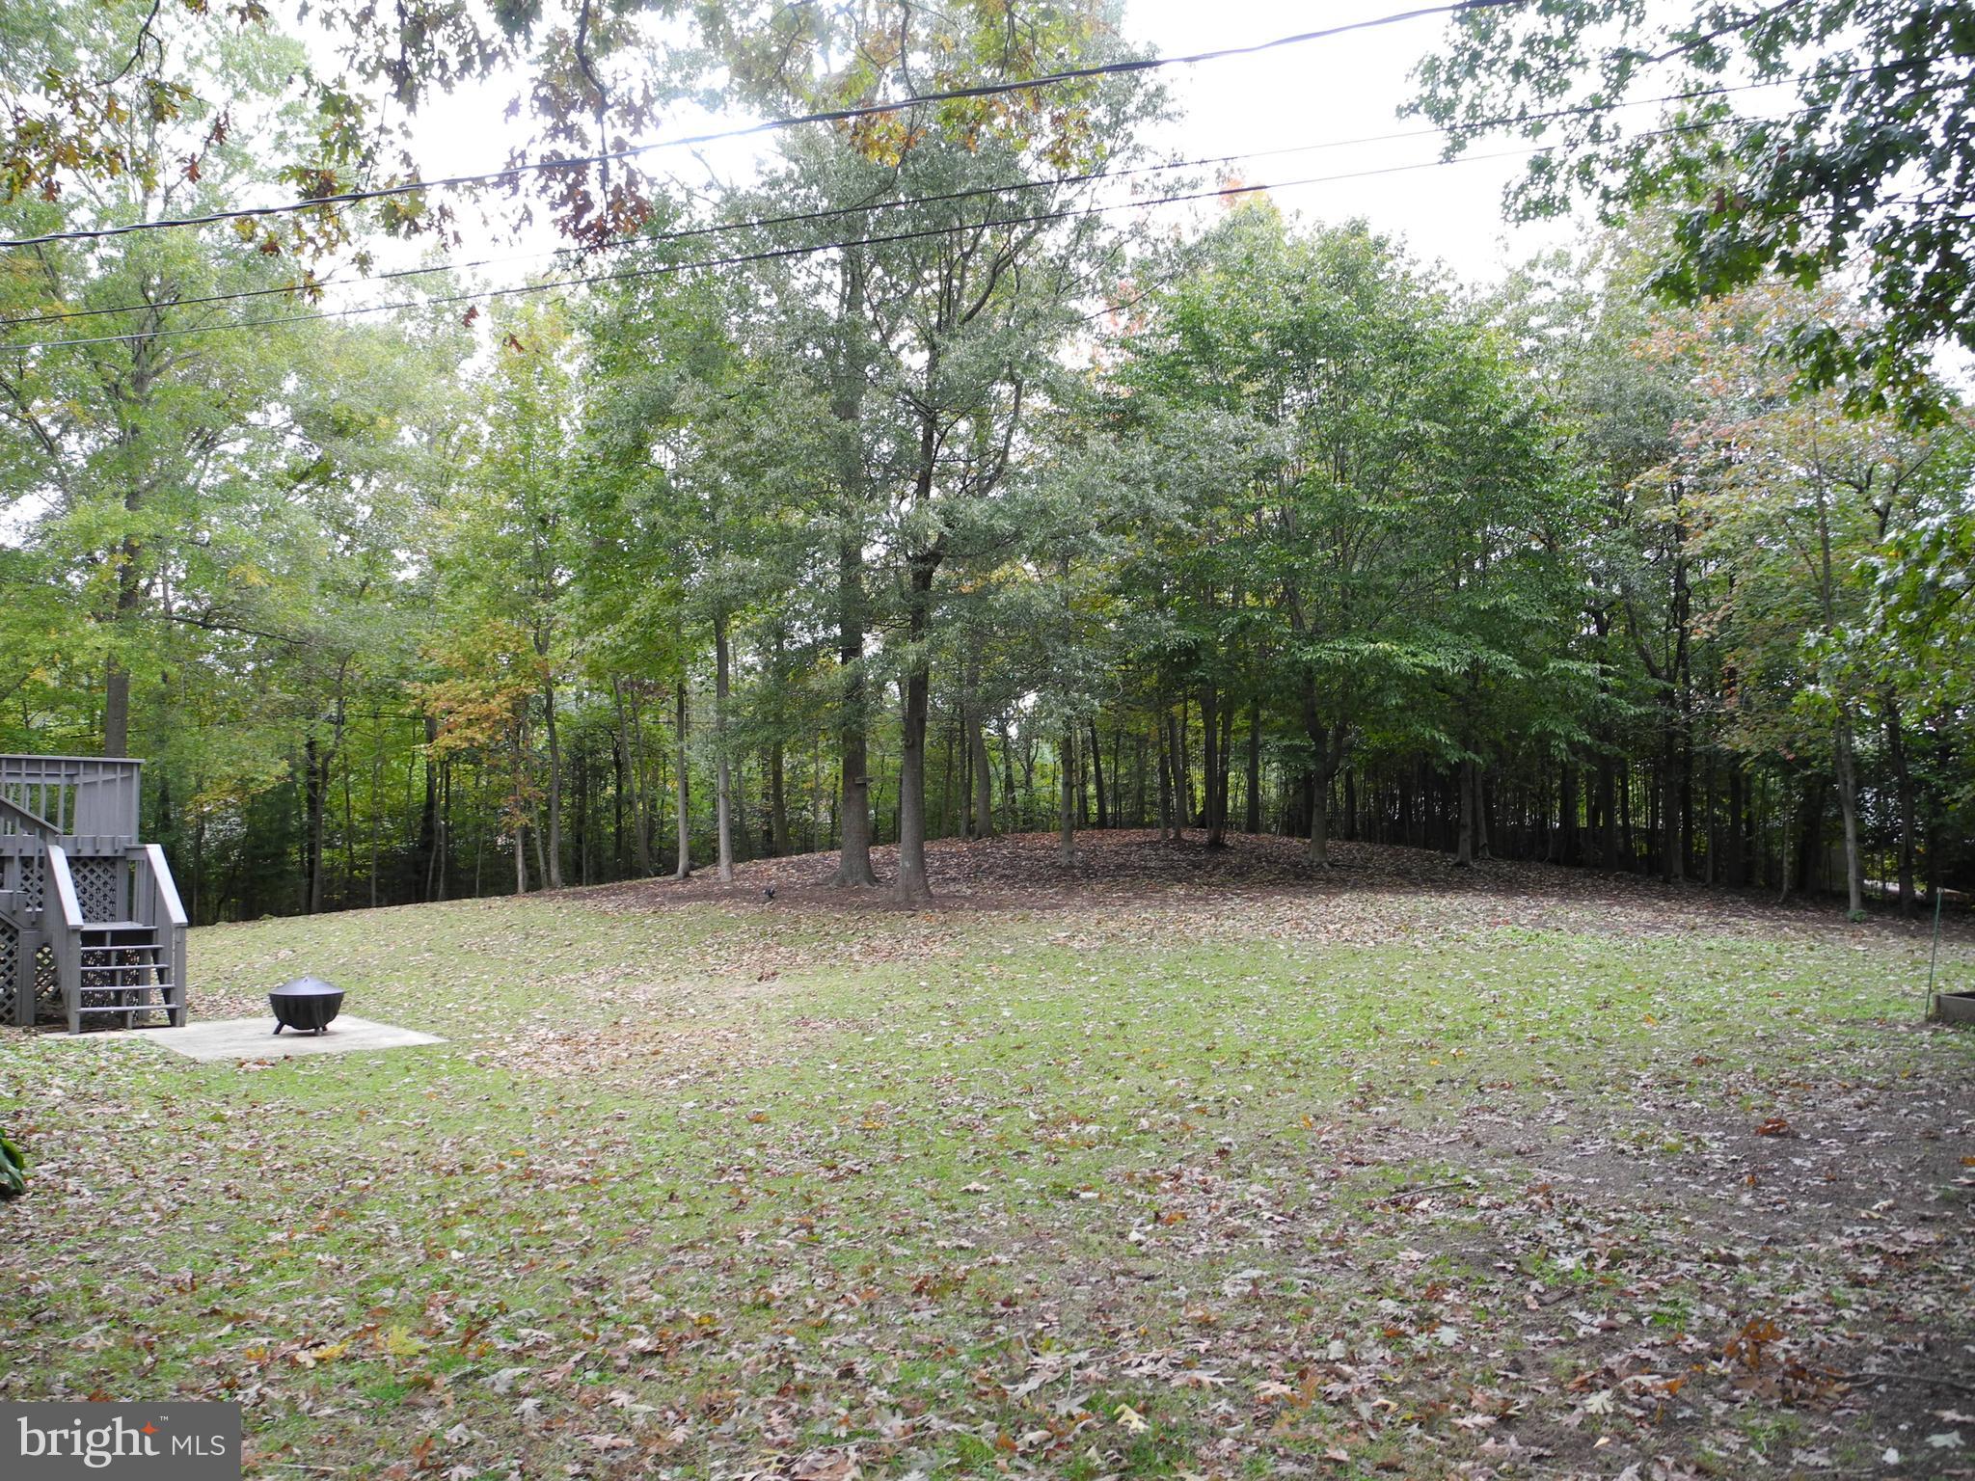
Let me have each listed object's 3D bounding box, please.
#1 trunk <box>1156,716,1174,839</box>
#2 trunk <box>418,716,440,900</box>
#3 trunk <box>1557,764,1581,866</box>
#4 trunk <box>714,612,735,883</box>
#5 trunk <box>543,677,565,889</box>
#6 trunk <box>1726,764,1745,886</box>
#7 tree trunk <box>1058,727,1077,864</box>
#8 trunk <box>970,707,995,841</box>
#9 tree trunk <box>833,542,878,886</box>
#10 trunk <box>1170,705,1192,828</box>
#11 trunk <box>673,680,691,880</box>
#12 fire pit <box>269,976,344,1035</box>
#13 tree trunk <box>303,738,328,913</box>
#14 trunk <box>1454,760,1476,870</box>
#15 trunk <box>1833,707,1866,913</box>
[{"bbox_3d":[3.998,0.852,36.000,0.340,2.780,0.300,0,-2,0],"label":"trunk"},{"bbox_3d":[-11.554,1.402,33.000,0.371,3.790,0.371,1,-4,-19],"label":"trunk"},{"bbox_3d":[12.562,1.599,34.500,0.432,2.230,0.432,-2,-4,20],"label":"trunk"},{"bbox_3d":[-4.693,0.124,28.500,0.360,4.840,0.300,0,-2,0],"label":"trunk"},{"bbox_3d":[-8.006,0.784,29.500,0.380,3.930,0.300,0,-2,0],"label":"trunk"},{"bbox_3d":[15.458,1.737,33.000,0.400,2.550,0.360,0,-2,0],"label":"trunk"},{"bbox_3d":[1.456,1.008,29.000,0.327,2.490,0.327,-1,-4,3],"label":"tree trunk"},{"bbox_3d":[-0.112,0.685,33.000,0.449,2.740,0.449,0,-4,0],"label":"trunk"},{"bbox_3d":[-2.230,-0.443,27.000,0.680,5.820,0.600,0,-2,0],"label":"tree trunk"},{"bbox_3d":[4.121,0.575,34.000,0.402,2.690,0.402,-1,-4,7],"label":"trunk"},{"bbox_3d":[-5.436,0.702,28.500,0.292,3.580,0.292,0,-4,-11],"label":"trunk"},{"bbox_3d":[-6.641,2.581,15.600,0.700,0.570,0.700,1,-4,-23],"label":"fire pit"},{"bbox_3d":[-13.039,1.617,31.000,0.430,3.440,0.360,0,-2,0],"label":"tree trunk"},{"bbox_3d":[9.565,1.437,32.000,0.380,2.160,0.340,0,-2,0],"label":"trunk"},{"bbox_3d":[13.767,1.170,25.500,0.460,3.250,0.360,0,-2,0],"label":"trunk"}]

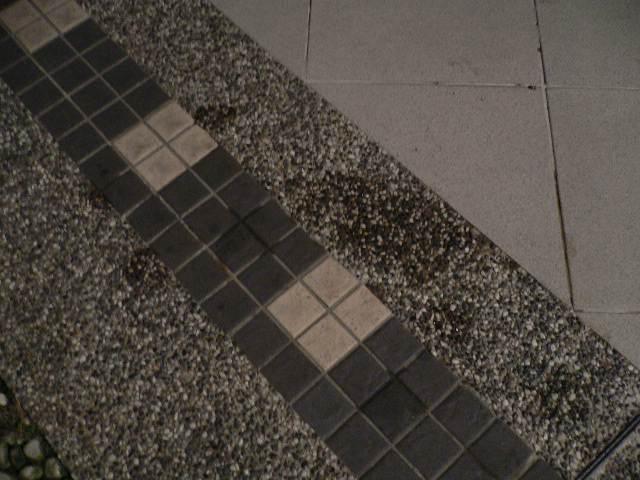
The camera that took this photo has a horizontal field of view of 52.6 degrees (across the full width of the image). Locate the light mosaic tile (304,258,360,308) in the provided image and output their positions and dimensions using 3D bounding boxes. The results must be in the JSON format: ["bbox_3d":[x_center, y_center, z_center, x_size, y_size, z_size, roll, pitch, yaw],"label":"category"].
[{"bbox_3d":[0.025,0.093,1.423,0.089,0.010,0.089,-39,69,-17],"label":"light mosaic tile"}]

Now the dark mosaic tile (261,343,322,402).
[{"bbox_3d":[-0.058,0.269,1.313,0.089,0.010,0.089,-39,69,-17],"label":"dark mosaic tile"}]

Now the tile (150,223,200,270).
[{"bbox_3d":[-0.310,0.015,1.421,0.088,0.010,0.088,-39,69,-16],"label":"tile"}]

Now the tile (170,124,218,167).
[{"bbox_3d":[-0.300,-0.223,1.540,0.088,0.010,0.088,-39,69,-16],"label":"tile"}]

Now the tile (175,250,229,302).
[{"bbox_3d":[-0.253,0.080,1.415,0.089,0.010,0.089,-39,69,-17],"label":"tile"}]

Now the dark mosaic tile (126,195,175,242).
[{"bbox_3d":[-0.374,-0.047,1.454,0.088,0.010,0.088,-39,69,-16],"label":"dark mosaic tile"}]

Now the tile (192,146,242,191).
[{"bbox_3d":[-0.239,-0.165,1.539,0.089,0.010,0.089,-39,69,-17],"label":"tile"}]

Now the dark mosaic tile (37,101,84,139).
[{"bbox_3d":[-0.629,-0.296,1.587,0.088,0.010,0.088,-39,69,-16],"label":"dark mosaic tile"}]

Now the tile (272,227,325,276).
[{"bbox_3d":[-0.044,0.025,1.437,0.089,0.010,0.089,-39,69,-17],"label":"tile"}]

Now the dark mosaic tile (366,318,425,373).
[{"bbox_3d":[0.156,0.220,1.355,0.089,0.010,0.089,-39,69,-17],"label":"dark mosaic tile"}]

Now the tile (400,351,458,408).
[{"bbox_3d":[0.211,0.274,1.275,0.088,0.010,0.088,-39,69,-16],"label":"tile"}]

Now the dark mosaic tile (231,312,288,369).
[{"bbox_3d":[-0.123,0.204,1.337,0.088,0.010,0.088,-40,69,-16],"label":"dark mosaic tile"}]

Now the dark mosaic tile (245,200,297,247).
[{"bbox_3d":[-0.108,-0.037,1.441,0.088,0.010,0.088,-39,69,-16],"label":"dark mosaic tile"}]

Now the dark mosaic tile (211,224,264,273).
[{"bbox_3d":[-0.181,0.021,1.443,0.089,0.010,0.089,-39,69,-17],"label":"dark mosaic tile"}]

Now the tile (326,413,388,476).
[{"bbox_3d":[0.073,0.396,1.244,0.089,0.010,0.089,-39,69,-17],"label":"tile"}]

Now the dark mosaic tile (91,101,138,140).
[{"bbox_3d":[-0.507,-0.296,1.613,0.089,0.010,0.089,-39,69,-17],"label":"dark mosaic tile"}]

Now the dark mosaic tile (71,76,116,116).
[{"bbox_3d":[-0.568,-0.358,1.630,0.088,0.010,0.088,-40,69,-16],"label":"dark mosaic tile"}]

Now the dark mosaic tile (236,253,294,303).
[{"bbox_3d":[-0.114,0.082,1.381,0.088,0.010,0.088,-39,69,-16],"label":"dark mosaic tile"}]

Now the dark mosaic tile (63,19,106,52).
[{"bbox_3d":[-0.626,-0.542,1.723,0.088,0.010,0.088,-40,69,-16],"label":"dark mosaic tile"}]

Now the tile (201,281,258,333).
[{"bbox_3d":[-0.188,0.143,1.381,0.089,0.010,0.089,-39,69,-17],"label":"tile"}]

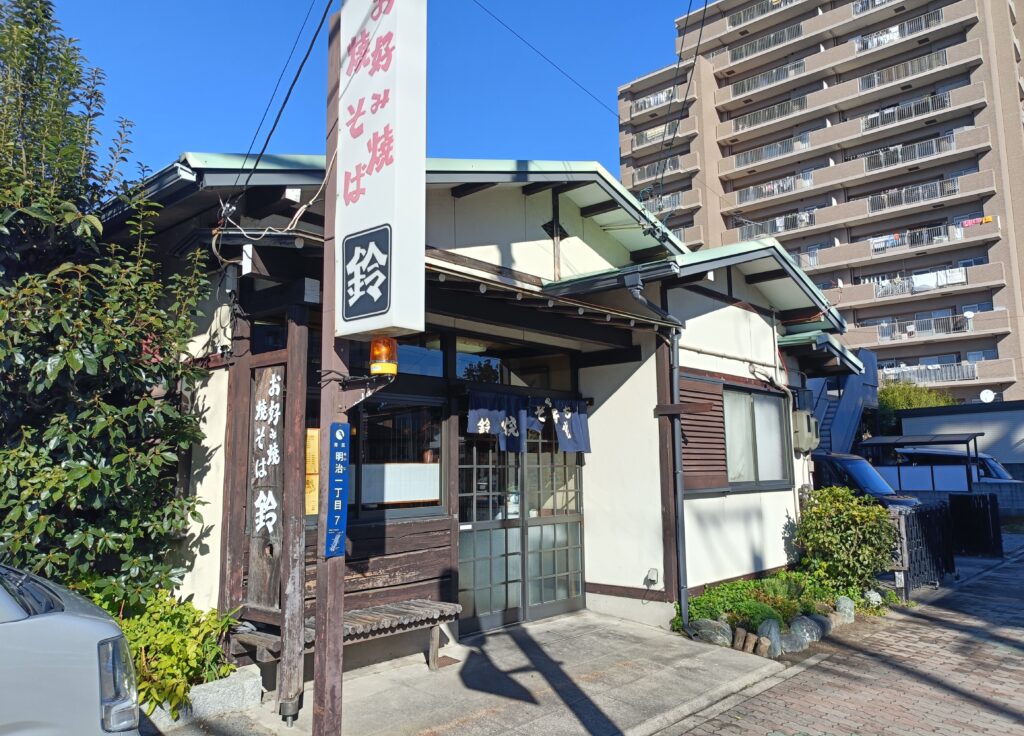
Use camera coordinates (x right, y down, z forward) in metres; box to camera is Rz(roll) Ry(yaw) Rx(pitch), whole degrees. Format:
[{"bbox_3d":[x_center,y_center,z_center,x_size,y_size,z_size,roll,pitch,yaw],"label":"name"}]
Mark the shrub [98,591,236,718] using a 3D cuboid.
[{"bbox_3d":[-2.116,1.706,4.469,0.550,0.650,0.740,-8,-11,42],"label":"shrub"}]

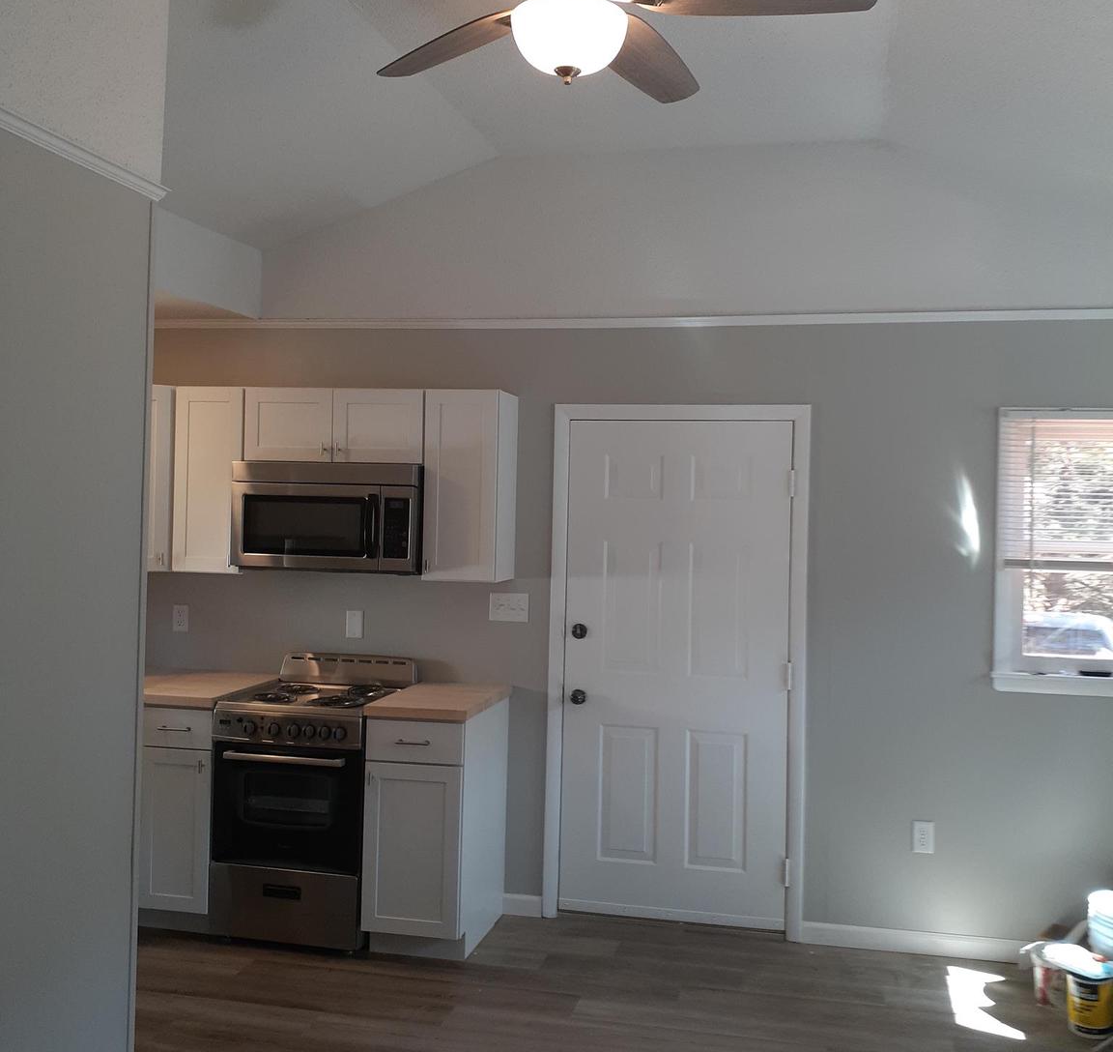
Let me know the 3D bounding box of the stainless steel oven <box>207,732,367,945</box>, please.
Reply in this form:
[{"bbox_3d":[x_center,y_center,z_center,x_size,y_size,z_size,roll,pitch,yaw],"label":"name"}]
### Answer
[{"bbox_3d":[-0.959,1.181,4.605,0.605,0.790,0.640,1,0,11],"label":"stainless steel oven"}]

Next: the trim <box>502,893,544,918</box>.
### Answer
[{"bbox_3d":[-0.137,1.565,4.770,0.170,0.079,0.015,1,0,12],"label":"trim"}]

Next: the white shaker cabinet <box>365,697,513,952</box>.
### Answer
[{"bbox_3d":[-0.458,1.152,4.522,0.380,0.892,0.634,1,0,12],"label":"white shaker cabinet"}]

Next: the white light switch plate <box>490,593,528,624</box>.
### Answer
[{"bbox_3d":[-0.195,0.338,4.786,0.165,0.115,0.012,1,0,12],"label":"white light switch plate"}]

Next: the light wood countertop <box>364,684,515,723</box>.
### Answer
[{"bbox_3d":[-0.449,0.685,4.508,0.395,0.042,0.660,1,0,12],"label":"light wood countertop"}]

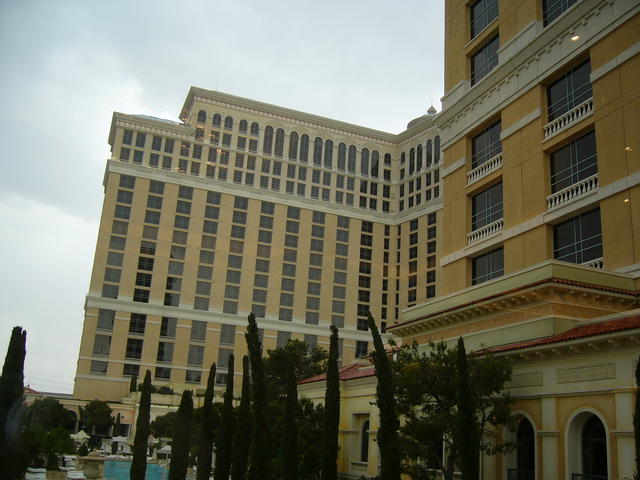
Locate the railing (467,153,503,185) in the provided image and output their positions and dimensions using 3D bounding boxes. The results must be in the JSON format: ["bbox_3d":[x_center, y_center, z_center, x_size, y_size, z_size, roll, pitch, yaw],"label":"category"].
[{"bbox_3d":[13.671,-5.763,53.491,0.350,0.990,4.830,10,-18,-20],"label":"railing"}]

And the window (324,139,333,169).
[{"bbox_3d":[3.619,-32.461,244.843,3.019,11.586,0.500,10,-17,-19],"label":"window"}]

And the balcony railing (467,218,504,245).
[{"bbox_3d":[13.316,-0.494,51.936,0.350,0.960,4.770,10,-18,-20],"label":"balcony railing"}]

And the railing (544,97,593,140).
[{"bbox_3d":[17.295,-8.240,44.935,0.350,1.005,4.800,10,-18,-20],"label":"railing"}]

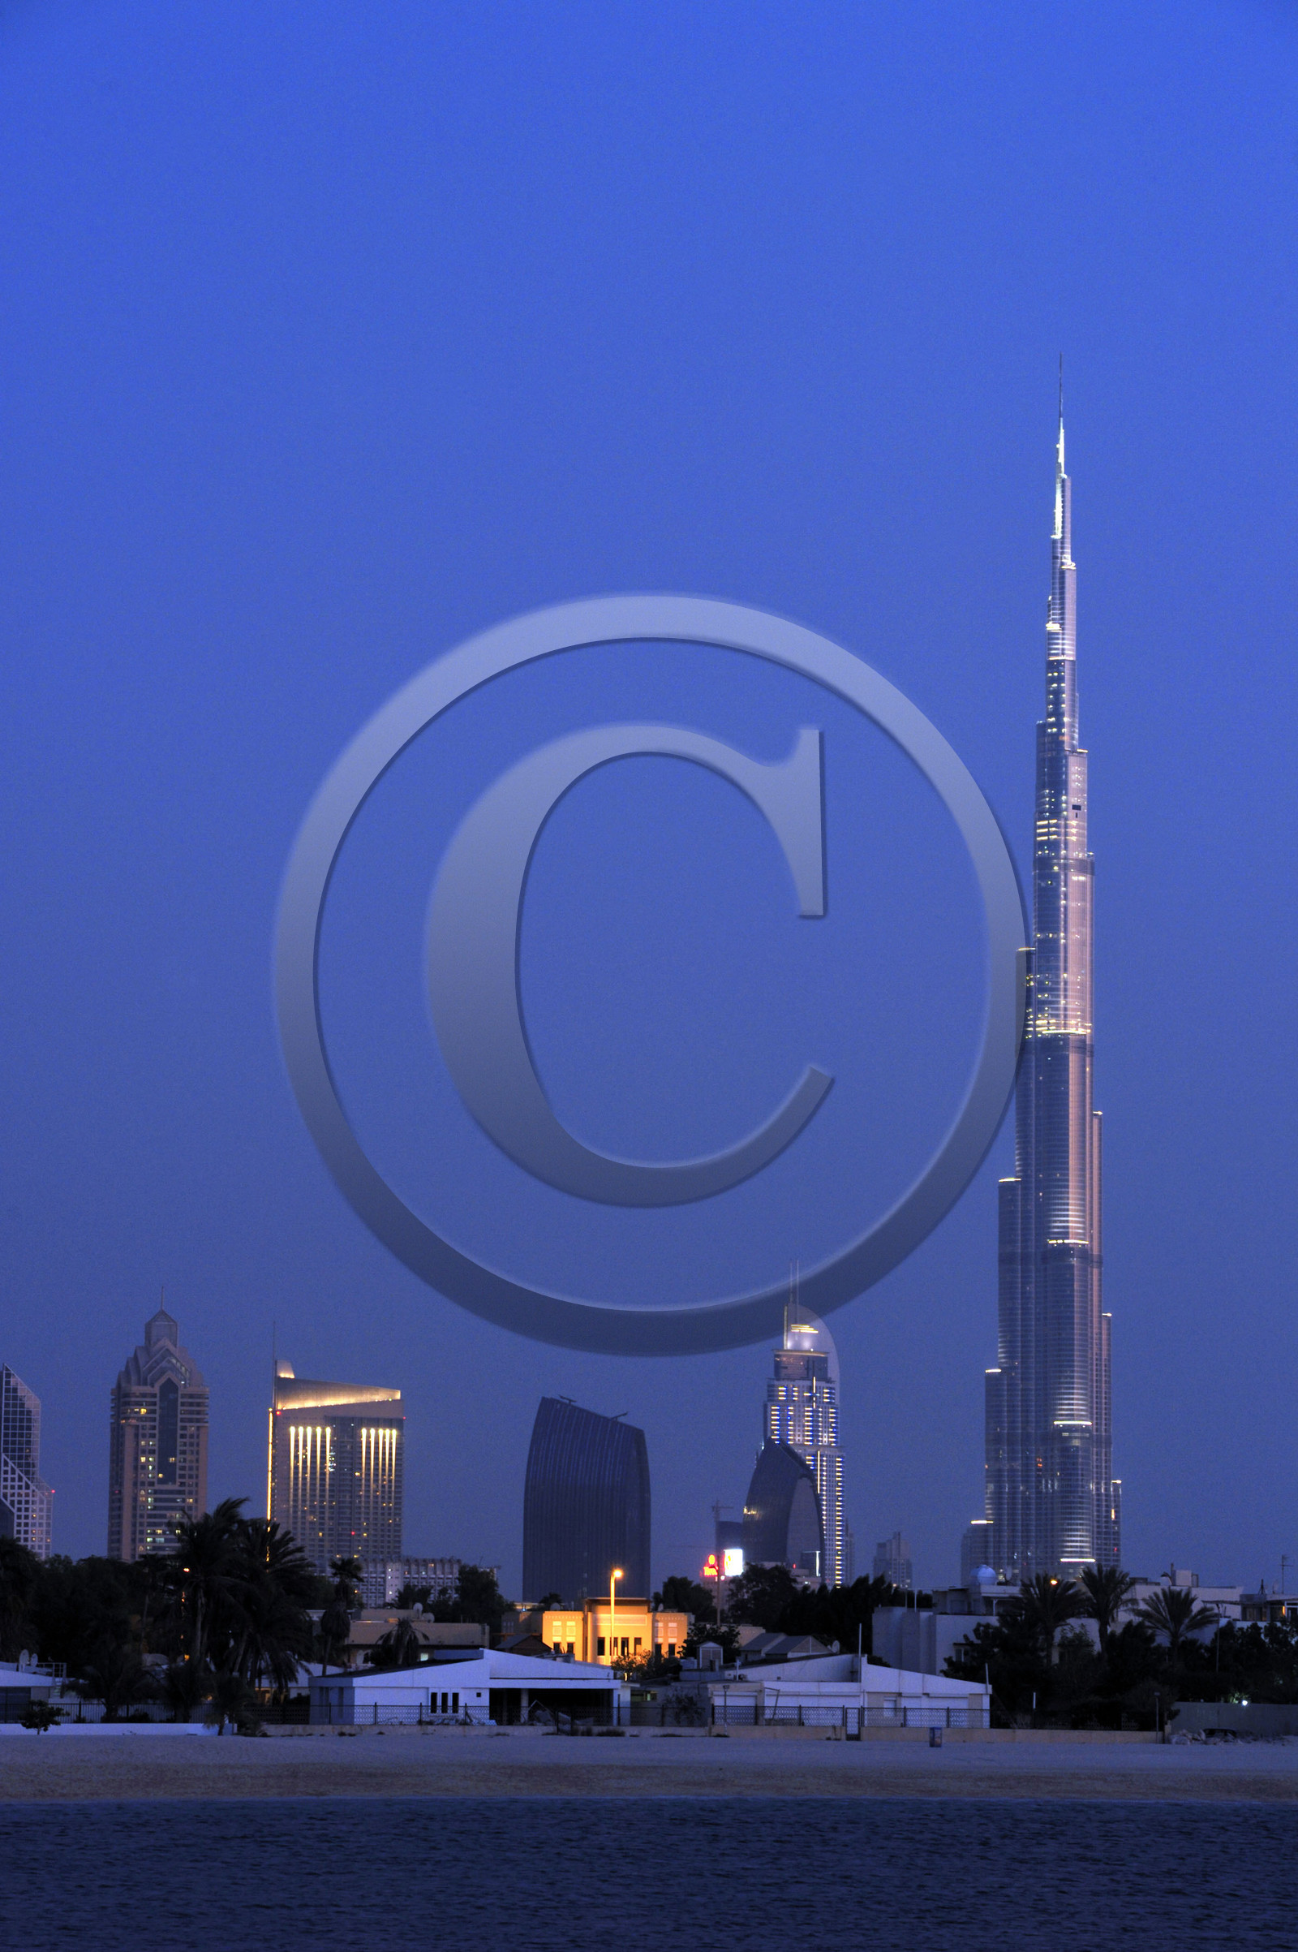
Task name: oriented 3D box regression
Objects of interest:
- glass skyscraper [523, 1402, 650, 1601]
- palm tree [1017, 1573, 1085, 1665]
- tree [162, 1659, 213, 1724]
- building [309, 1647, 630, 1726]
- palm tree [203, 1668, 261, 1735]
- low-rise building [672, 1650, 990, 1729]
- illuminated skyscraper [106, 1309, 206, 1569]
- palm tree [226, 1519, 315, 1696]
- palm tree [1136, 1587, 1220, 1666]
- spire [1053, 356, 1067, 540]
[{"bbox_3d":[-36.199,326.213,3576.112,67.000,173.300,38.000,2,-7,-8],"label":"glass skyscraper"},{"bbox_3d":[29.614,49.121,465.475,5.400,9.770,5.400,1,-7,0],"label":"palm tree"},{"bbox_3d":[-31.291,48.486,425.205,3.500,4.610,3.500,1,-7,0],"label":"tree"},{"bbox_3d":[-12.552,49.534,437.188,19.600,5.590,10.800,3,-7,-17],"label":"building"},{"bbox_3d":[-27.845,48.434,419.175,3.800,4.400,3.800,1,-7,0],"label":"palm tree"},{"bbox_3d":[12.502,49.426,433.190,20.300,5.590,13.000,1,-6,-8],"label":"low-rise building"},{"bbox_3d":[-219.912,232.006,2811.664,37.000,165.930,31.000,3,-7,-20],"label":"illuminated skyscraper"},{"bbox_3d":[-27.100,46.150,449.658,6.400,14.460,6.400,1,-6,0],"label":"palm tree"},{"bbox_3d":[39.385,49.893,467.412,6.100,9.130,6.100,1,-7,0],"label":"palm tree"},{"bbox_3d":[253.393,-325.695,3872.990,8.200,114.620,8.200,1,-7,0],"label":"spire"}]

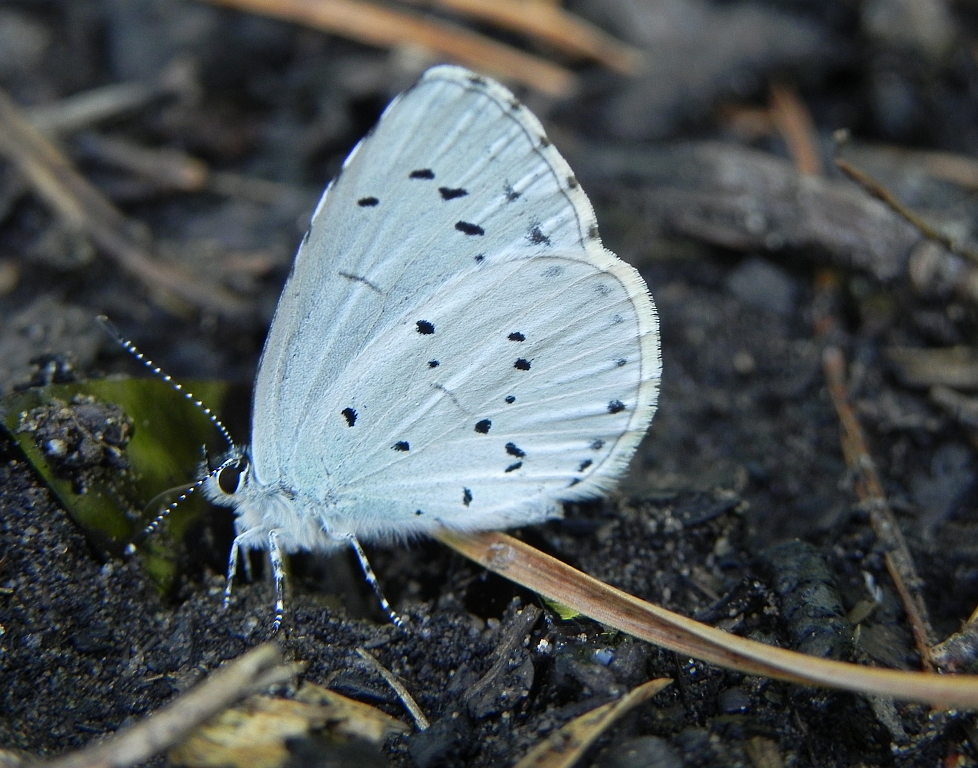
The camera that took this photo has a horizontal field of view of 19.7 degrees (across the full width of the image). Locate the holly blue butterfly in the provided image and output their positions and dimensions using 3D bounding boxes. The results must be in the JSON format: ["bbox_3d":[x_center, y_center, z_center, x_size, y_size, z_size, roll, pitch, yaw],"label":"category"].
[{"bbox_3d":[-0.002,-0.001,0.092,0.015,0.019,0.005,-1,23,-3],"label":"holly blue butterfly"}]

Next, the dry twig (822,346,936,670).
[{"bbox_3d":[0.014,0.004,0.103,0.002,0.001,0.025,0,25,-1],"label":"dry twig"}]

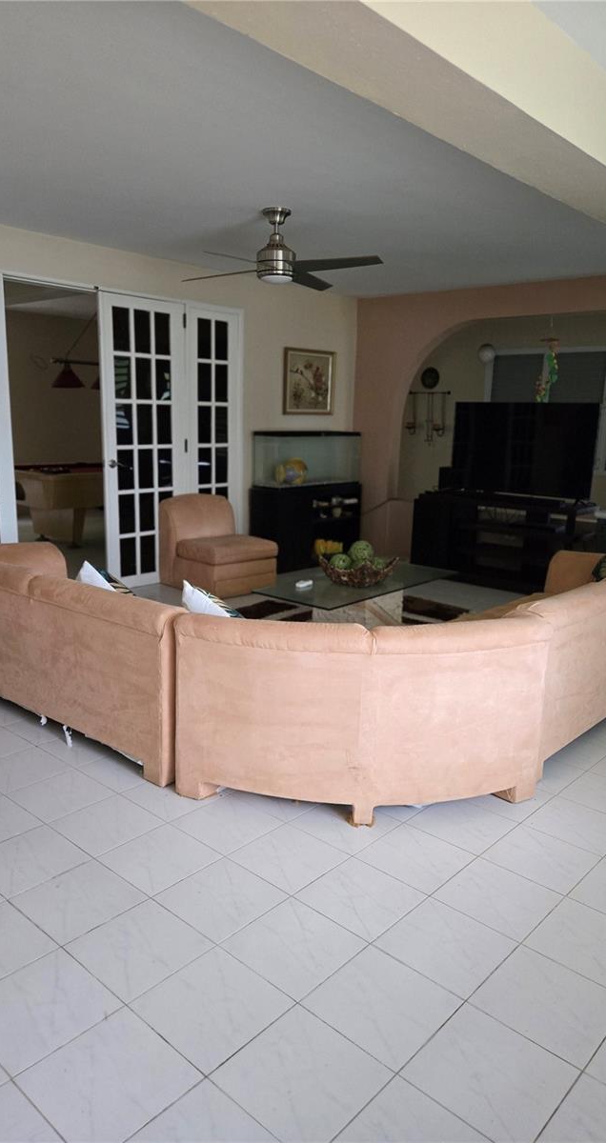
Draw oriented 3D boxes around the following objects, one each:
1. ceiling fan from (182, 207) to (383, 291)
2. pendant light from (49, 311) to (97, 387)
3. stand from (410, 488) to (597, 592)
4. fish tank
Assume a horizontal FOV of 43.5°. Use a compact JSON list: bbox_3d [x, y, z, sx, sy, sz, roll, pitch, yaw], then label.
[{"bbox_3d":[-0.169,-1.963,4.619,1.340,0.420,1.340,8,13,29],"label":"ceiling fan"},{"bbox_3d":[-2.209,-2.548,8.547,0.367,0.973,1.340,12,15,41],"label":"pendant light"},{"bbox_3d":[1.784,-0.243,6.962,1.582,0.725,0.474,12,15,41],"label":"stand"},{"bbox_3d":[0.060,-1.108,7.474,0.373,0.520,1.178,12,15,41],"label":"fish tank"}]

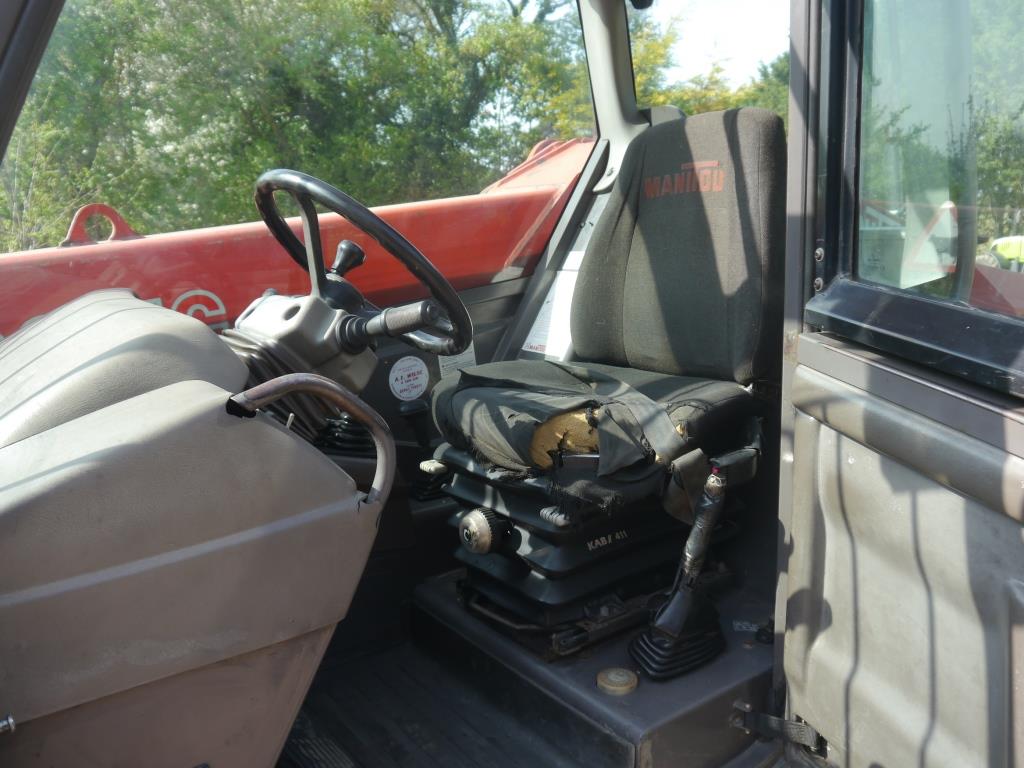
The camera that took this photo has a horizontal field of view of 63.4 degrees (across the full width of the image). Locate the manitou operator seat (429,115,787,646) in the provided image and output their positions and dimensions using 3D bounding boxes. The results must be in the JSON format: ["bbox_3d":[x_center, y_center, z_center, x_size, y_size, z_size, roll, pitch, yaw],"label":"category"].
[{"bbox_3d":[0.160,-0.048,1.560,0.537,0.907,0.517,-8,11,-35],"label":"manitou operator seat"}]

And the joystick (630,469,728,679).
[{"bbox_3d":[0.272,0.295,1.350,0.174,0.301,0.105,-8,11,-35],"label":"joystick"}]

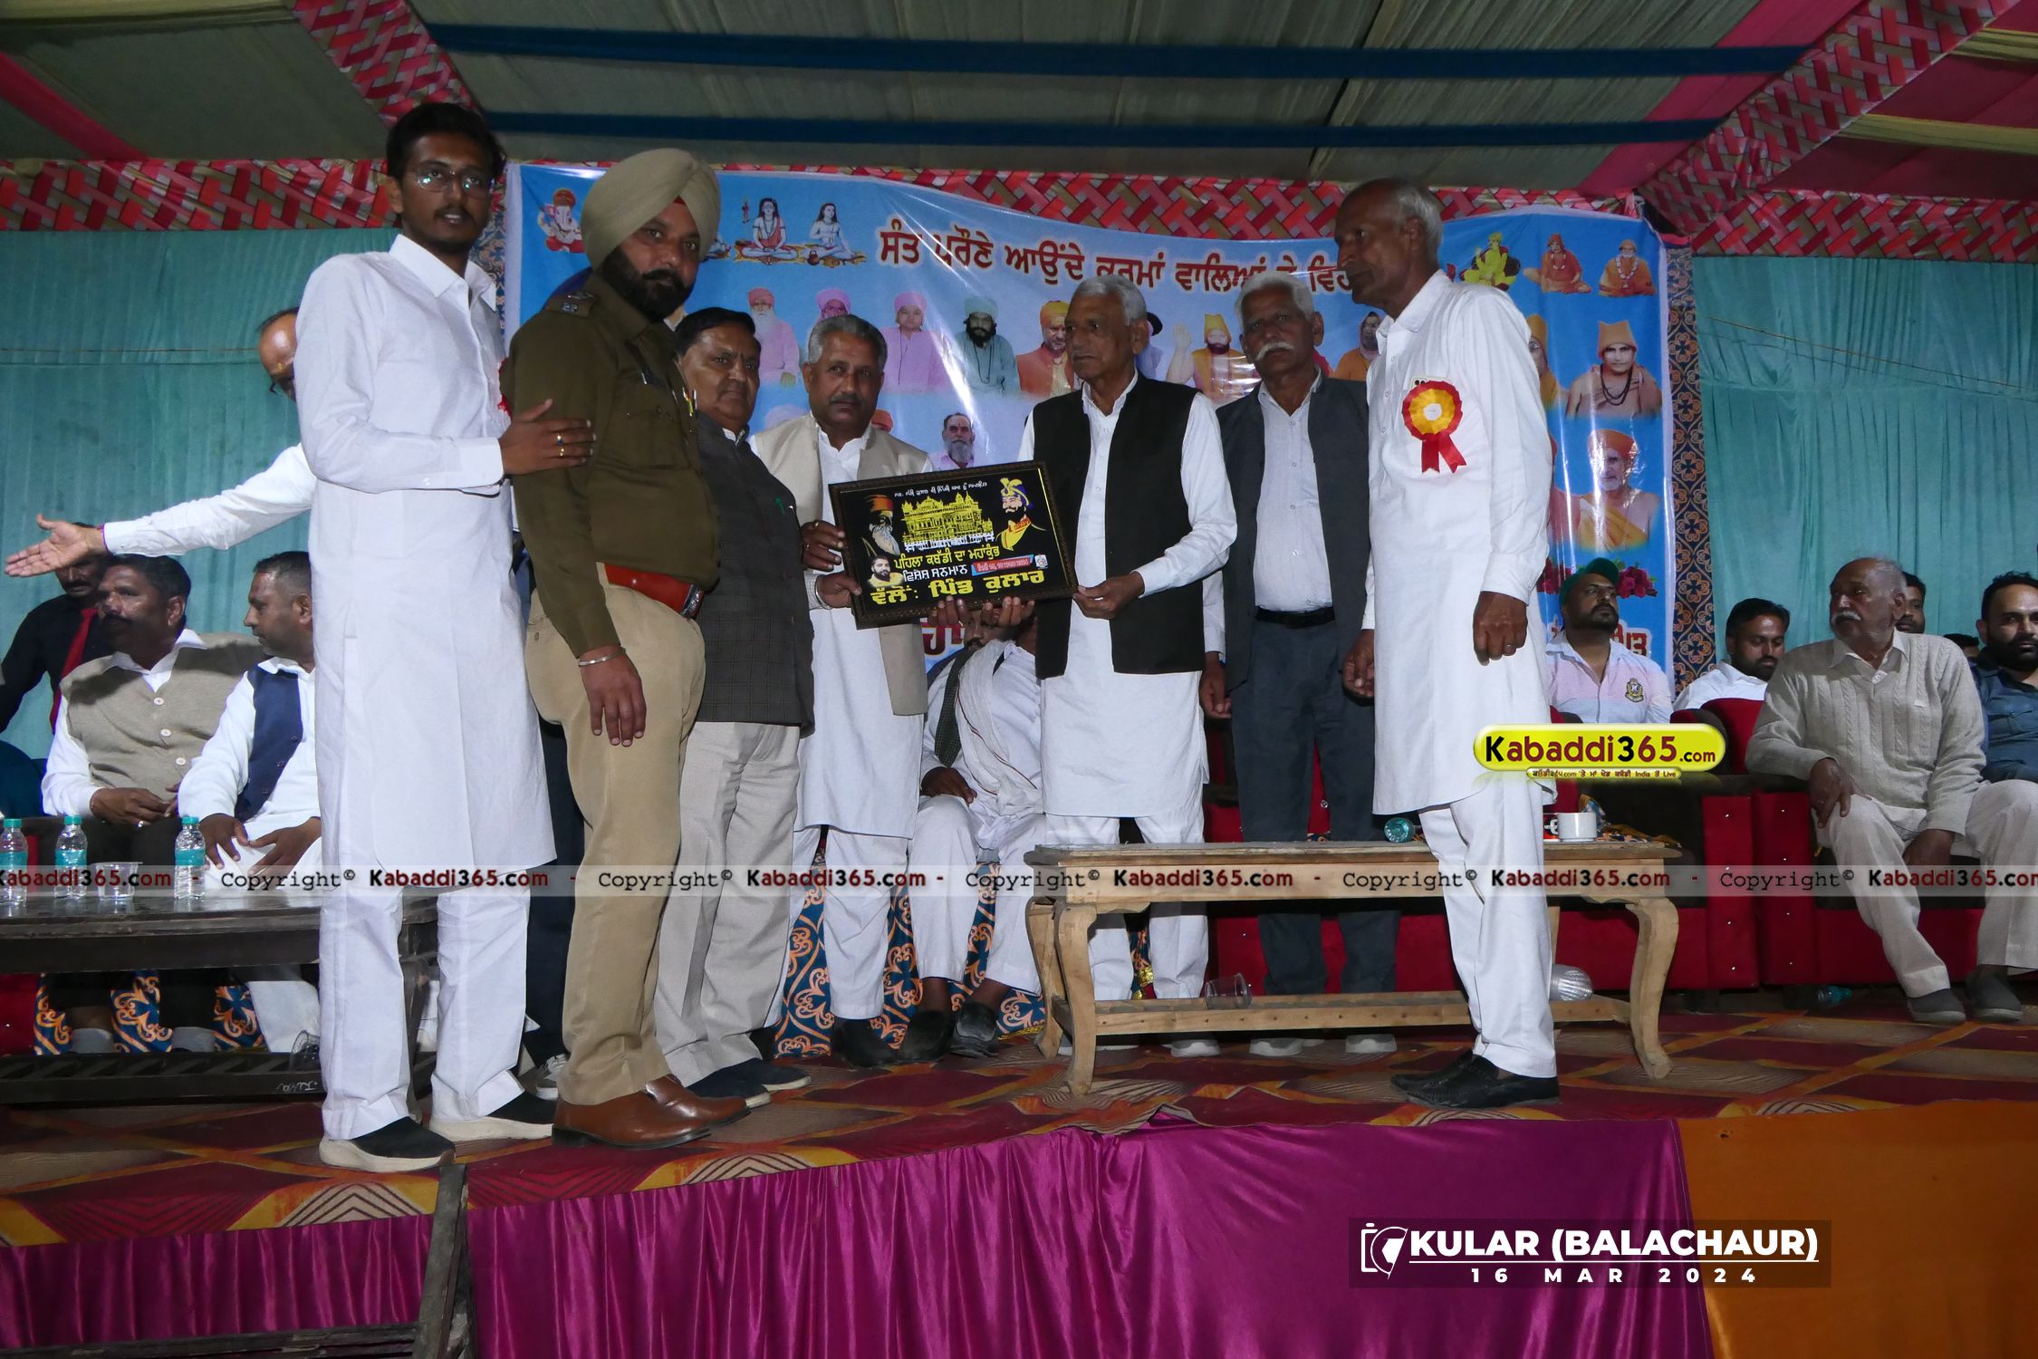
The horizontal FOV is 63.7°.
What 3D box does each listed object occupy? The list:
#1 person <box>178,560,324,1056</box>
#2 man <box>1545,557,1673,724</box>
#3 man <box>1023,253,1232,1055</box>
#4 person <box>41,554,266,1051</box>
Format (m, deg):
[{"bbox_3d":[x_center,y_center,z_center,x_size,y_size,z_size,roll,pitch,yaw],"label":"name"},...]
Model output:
[{"bbox_3d":[-1.660,0.254,3.820,0.570,1.160,0.800,0,-3,-14],"label":"person"},{"bbox_3d":[1.940,0.265,5.350,0.560,1.350,0.800,0,-3,6],"label":"man"},{"bbox_3d":[0.210,-0.055,3.630,0.570,1.730,0.460,-2,-3,24],"label":"man"},{"bbox_3d":[-2.030,0.256,3.900,0.580,1.170,0.850,1,-3,-19],"label":"person"}]

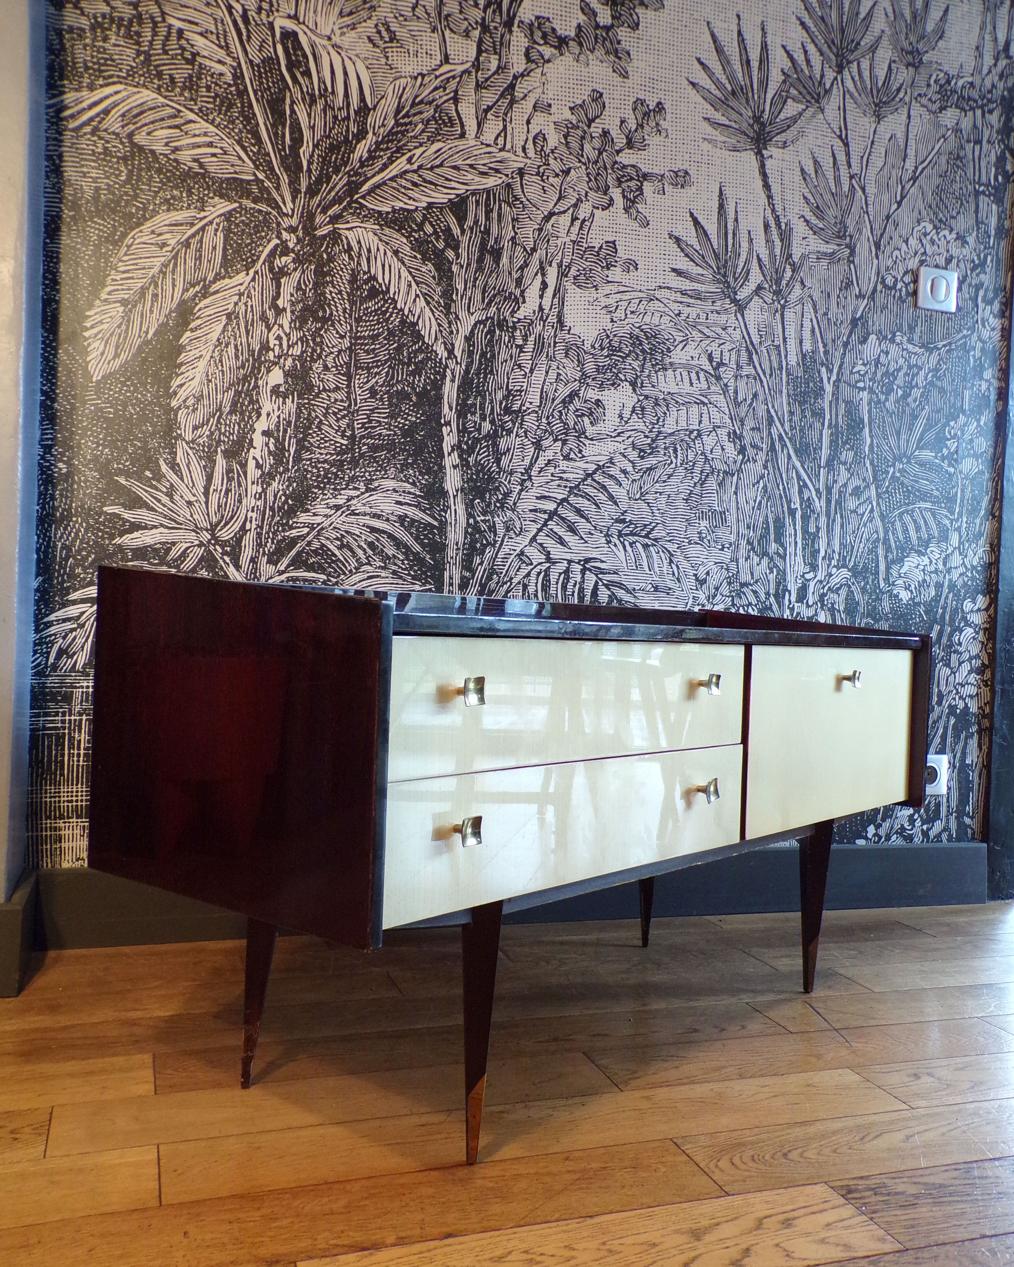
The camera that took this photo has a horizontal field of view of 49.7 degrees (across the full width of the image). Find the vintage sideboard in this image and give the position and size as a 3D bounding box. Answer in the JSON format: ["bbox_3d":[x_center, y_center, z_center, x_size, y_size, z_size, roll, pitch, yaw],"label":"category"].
[{"bbox_3d":[0.126,0.239,1.427,0.420,0.565,1.200,2,0,40],"label":"vintage sideboard"}]

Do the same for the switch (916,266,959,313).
[{"bbox_3d":[0.881,-0.700,2.240,0.084,0.084,0.013,2,0,-19],"label":"switch"}]

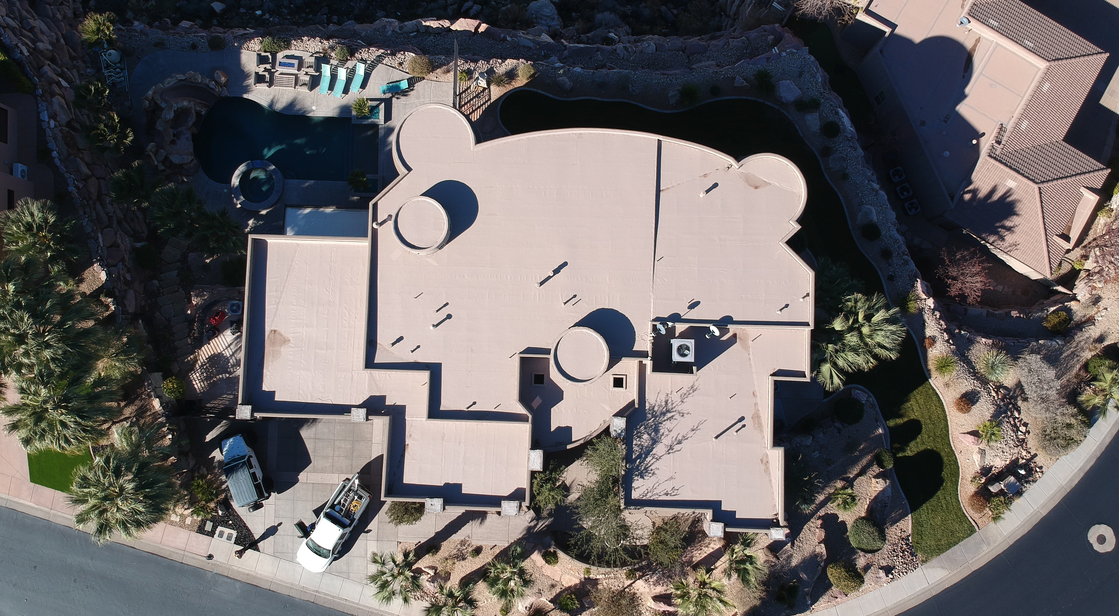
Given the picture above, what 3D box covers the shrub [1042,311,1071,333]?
[{"bbox_3d":[32.912,0.925,53.423,1.650,1.250,1.400,0,86,0],"label":"shrub"}]

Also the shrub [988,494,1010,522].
[{"bbox_3d":[27.890,12.660,51.020,1.100,1.100,1.730,0,86,0],"label":"shrub"}]

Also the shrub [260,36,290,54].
[{"bbox_3d":[-18.710,-17.310,52.830,1.860,1.100,1.060,0,86,0],"label":"shrub"}]

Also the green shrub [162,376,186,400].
[{"bbox_3d":[-23.605,4.898,49.479,1.510,1.400,1.450,2,86,0],"label":"green shrub"}]

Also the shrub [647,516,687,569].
[{"bbox_3d":[6.150,13.400,46.600,2.200,2.400,2.400,0,90,0],"label":"shrub"}]

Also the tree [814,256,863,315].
[{"bbox_3d":[15.700,-1.200,47.200,3.300,3.500,3.500,0,90,0],"label":"tree"}]

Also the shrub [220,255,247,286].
[{"bbox_3d":[-20.438,-2.363,50.789,1.760,1.600,1.970,2,86,0],"label":"shrub"}]

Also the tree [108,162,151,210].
[{"bbox_3d":[-26.270,-7.380,50.530,2.350,4.600,2.990,0,86,0],"label":"tree"}]

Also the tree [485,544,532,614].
[{"bbox_3d":[-3.030,16.070,48.560,2.900,4.600,3.300,0,86,0],"label":"tree"}]

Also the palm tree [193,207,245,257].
[{"bbox_3d":[-20.750,-4.550,50.350,3.030,4.600,3.040,0,86,0],"label":"palm tree"}]

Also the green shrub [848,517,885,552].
[{"bbox_3d":[18.730,13.840,49.380,2.090,2.300,2.050,0,86,0],"label":"green shrub"}]

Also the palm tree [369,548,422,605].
[{"bbox_3d":[-9.125,15.057,46.413,2.970,4.900,3.060,2,86,0],"label":"palm tree"}]

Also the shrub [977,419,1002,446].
[{"bbox_3d":[25.733,7.446,48.300,1.400,1.100,1.500,0,89,0],"label":"shrub"}]

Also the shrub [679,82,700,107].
[{"bbox_3d":[7.760,-12.800,48.300,1.250,1.000,1.350,0,90,0],"label":"shrub"}]

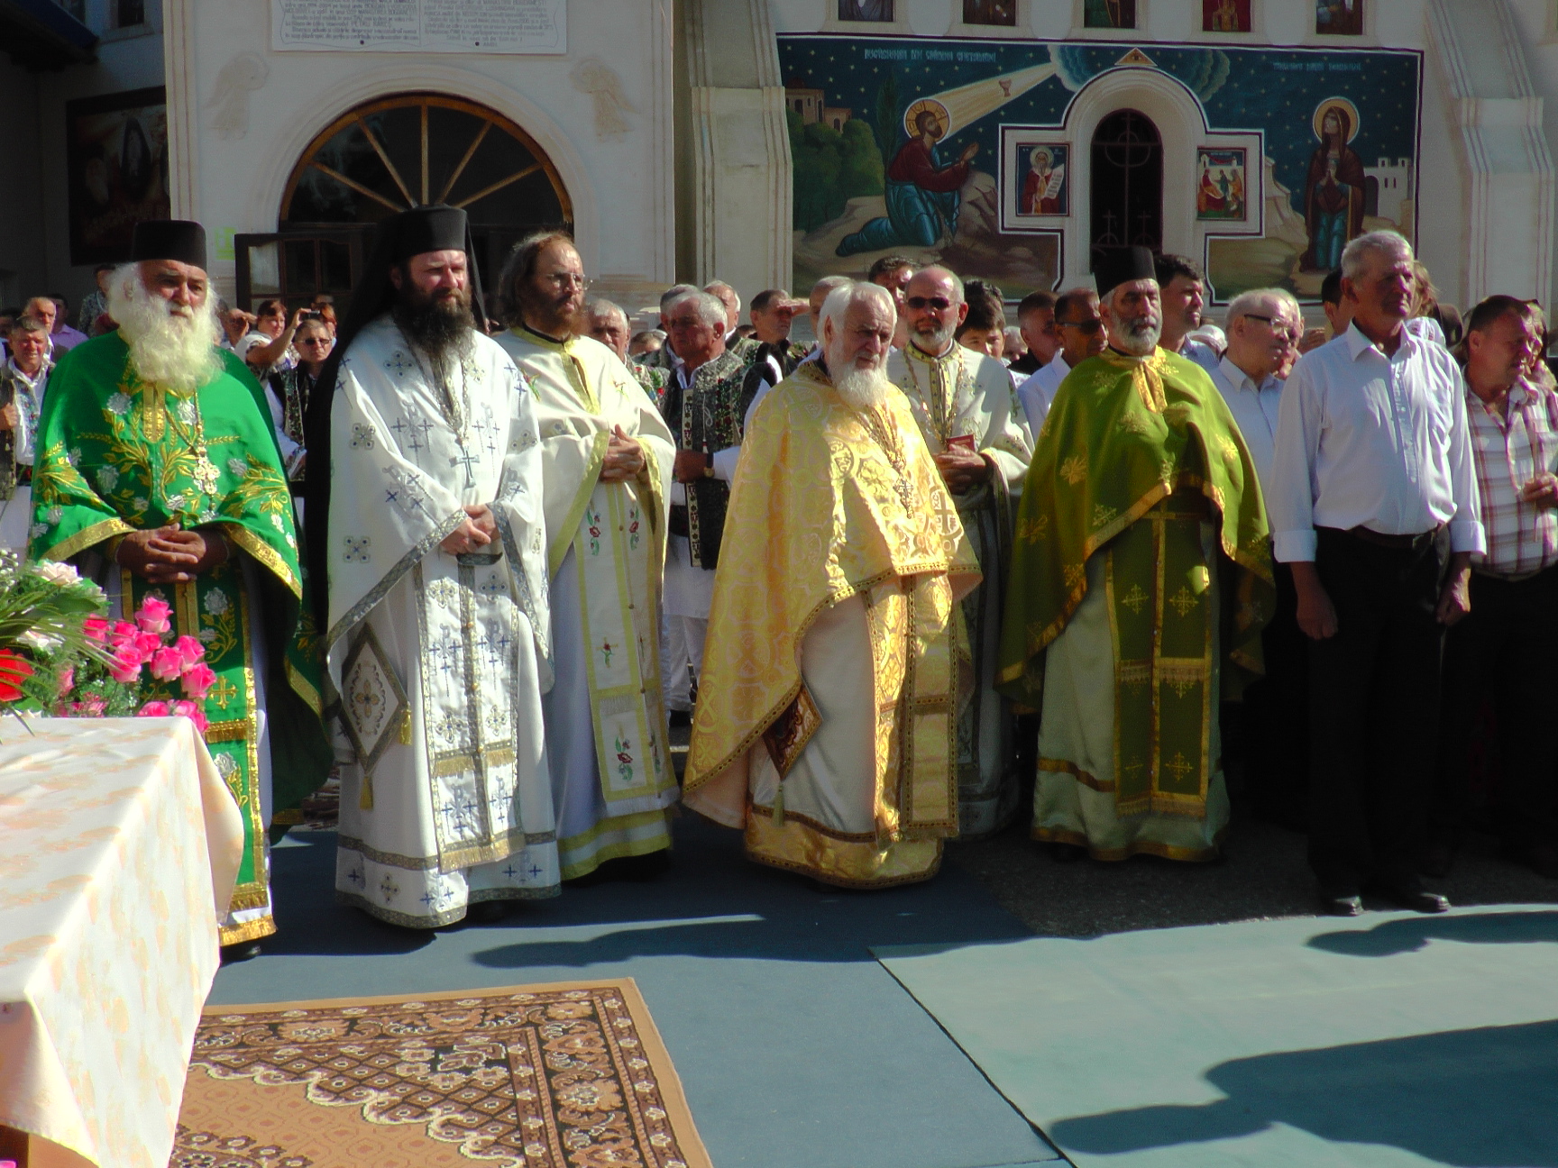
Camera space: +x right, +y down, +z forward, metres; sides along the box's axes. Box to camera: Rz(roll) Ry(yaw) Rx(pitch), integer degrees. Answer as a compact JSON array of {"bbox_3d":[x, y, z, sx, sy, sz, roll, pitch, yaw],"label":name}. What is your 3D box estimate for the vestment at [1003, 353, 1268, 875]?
[{"bbox_3d":[1.038,0.017,4.854,0.760,1.430,0.540,-1,7,-6],"label":"vestment"}]

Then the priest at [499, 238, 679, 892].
[{"bbox_3d":[-0.531,-0.087,4.609,0.550,1.765,0.460,-4,6,-40],"label":"priest"}]

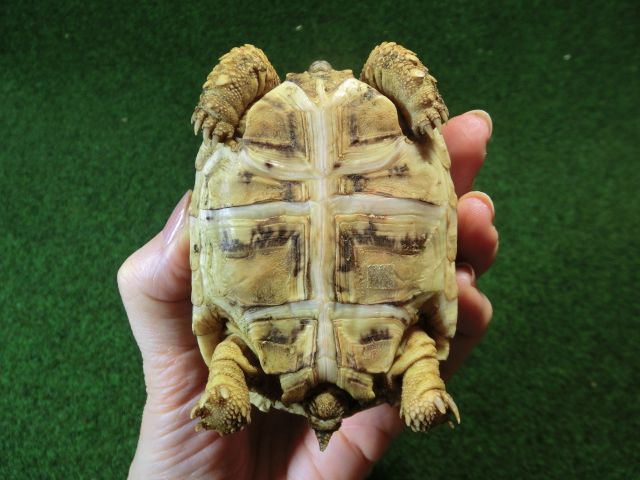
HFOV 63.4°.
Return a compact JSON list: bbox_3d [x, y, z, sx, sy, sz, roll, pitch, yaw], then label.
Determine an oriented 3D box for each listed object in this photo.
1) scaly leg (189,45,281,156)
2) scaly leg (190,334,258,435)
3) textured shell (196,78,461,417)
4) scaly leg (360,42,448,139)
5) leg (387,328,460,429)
[{"bbox_3d":[-0.029,-0.050,0.180,0.021,0.021,0.037,31,90,-11],"label":"scaly leg"},{"bbox_3d":[-0.033,0.051,0.182,0.022,0.022,0.035,12,90,20],"label":"scaly leg"},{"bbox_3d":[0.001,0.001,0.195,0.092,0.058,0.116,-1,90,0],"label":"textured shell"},{"bbox_3d":[0.030,-0.052,0.180,0.021,0.021,0.036,-31,90,11],"label":"scaly leg"},{"bbox_3d":[0.036,0.049,0.182,0.022,0.022,0.036,-12,90,-20],"label":"leg"}]

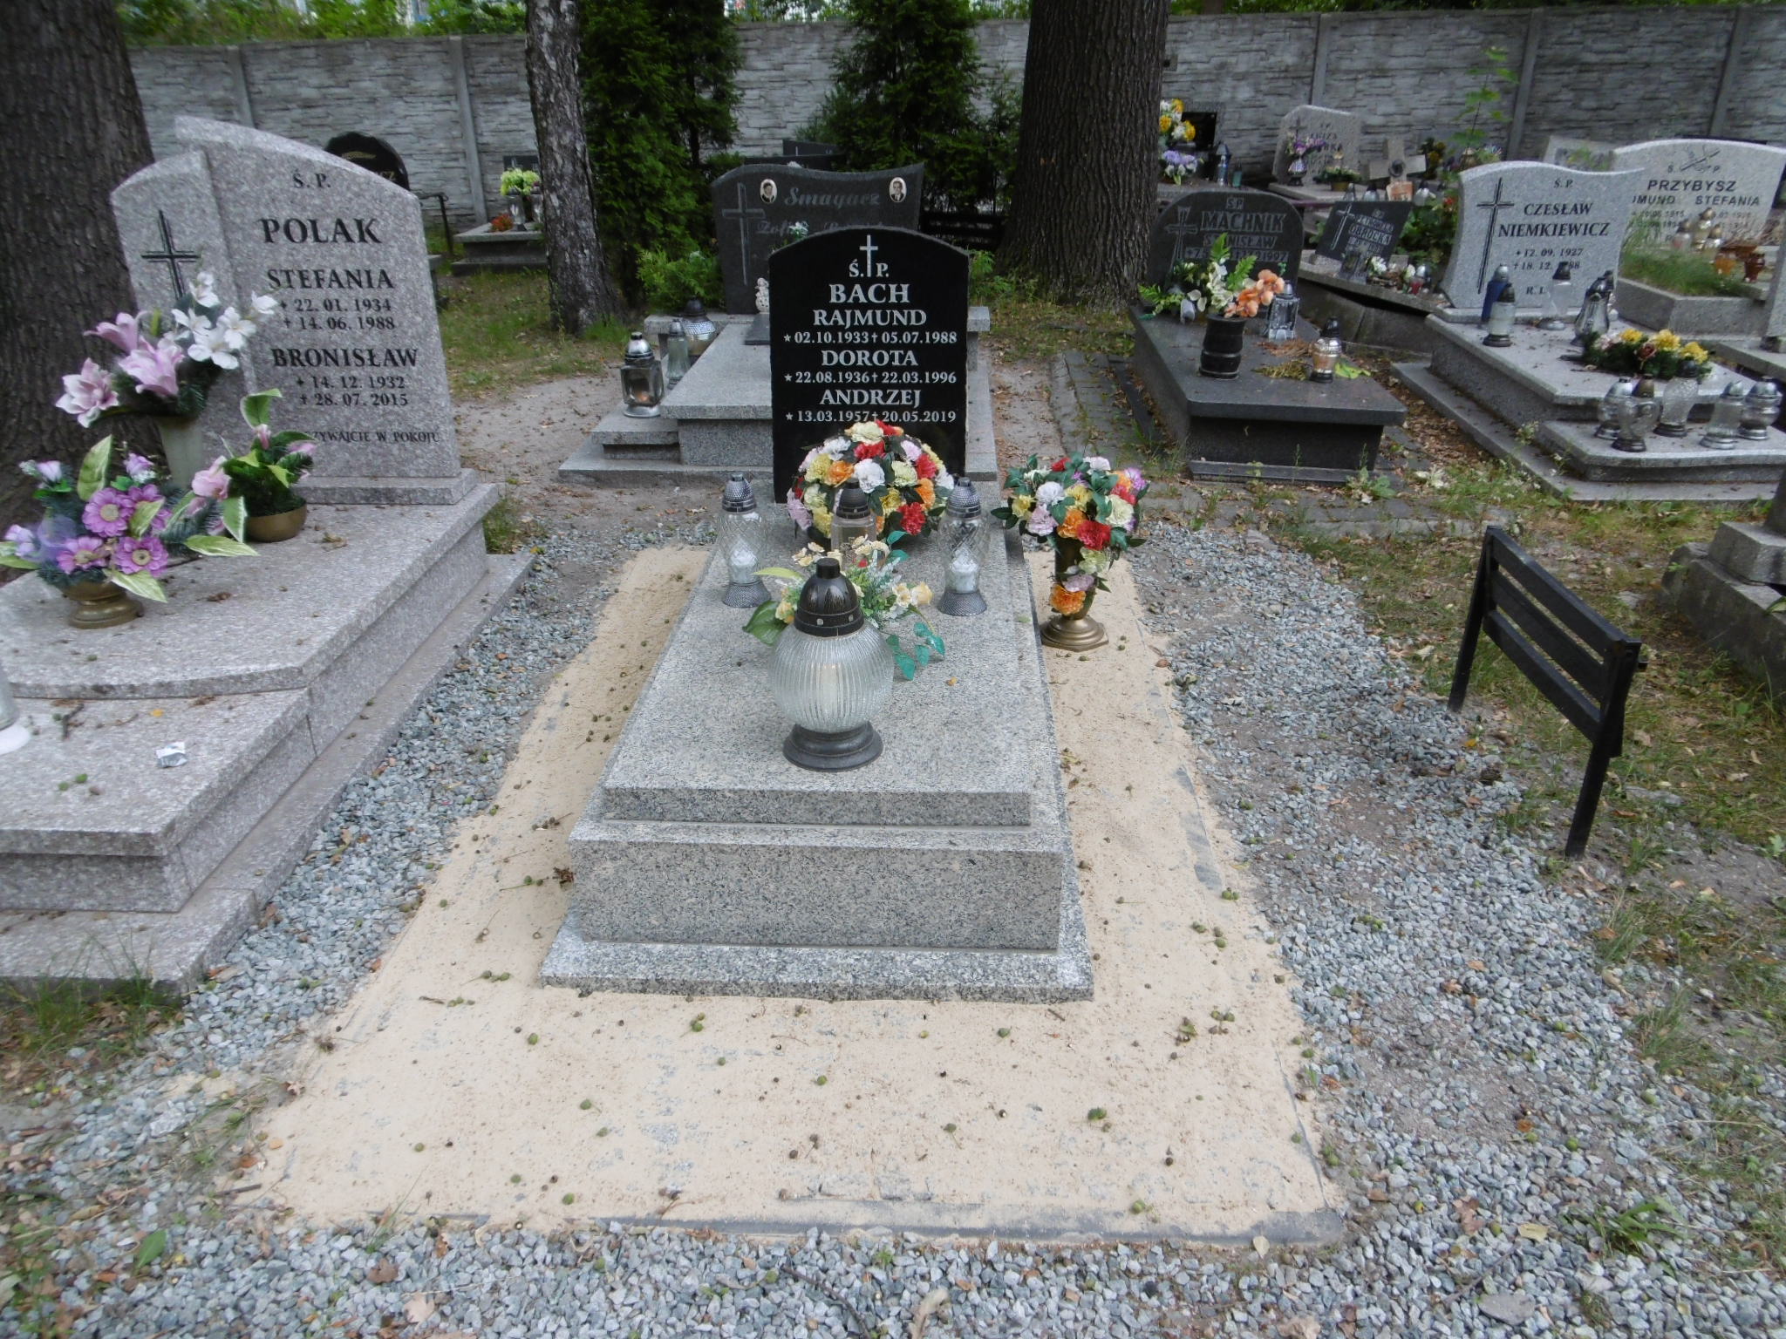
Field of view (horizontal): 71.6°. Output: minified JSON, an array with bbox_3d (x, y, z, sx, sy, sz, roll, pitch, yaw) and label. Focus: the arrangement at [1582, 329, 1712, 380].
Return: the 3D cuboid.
[{"bbox_3d":[3.143,-1.329,5.156,0.520,0.200,0.340,0,27,3],"label":"arrangement"}]

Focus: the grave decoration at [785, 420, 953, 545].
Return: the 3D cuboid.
[{"bbox_3d":[-0.060,-0.550,3.473,0.440,0.305,0.320,1,26,3],"label":"grave decoration"}]

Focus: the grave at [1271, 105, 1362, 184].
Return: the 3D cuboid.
[{"bbox_3d":[3.841,-4.753,11.207,0.750,0.660,0.120,0,27,3],"label":"grave"}]

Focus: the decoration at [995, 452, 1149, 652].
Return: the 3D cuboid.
[{"bbox_3d":[0.516,-0.330,3.496,0.410,0.540,0.370,1,26,3],"label":"decoration"}]

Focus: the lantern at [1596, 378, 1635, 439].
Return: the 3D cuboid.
[{"bbox_3d":[2.798,-1.010,4.781,0.115,0.210,0.115,0,27,3],"label":"lantern"}]

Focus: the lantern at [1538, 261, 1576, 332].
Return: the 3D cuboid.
[{"bbox_3d":[3.235,-1.817,6.022,0.130,0.285,0.130,0,27,3],"label":"lantern"}]

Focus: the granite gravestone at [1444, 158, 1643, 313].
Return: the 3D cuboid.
[{"bbox_3d":[3.226,-2.158,6.170,0.880,0.690,0.090,0,27,3],"label":"granite gravestone"}]

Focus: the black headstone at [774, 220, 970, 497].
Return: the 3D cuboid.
[{"bbox_3d":[-0.064,-0.866,3.570,0.556,0.785,0.080,1,26,3],"label":"black headstone"}]

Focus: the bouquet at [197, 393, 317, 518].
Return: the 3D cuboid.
[{"bbox_3d":[-1.782,-0.570,3.473,0.310,0.380,0.270,1,26,3],"label":"bouquet"}]

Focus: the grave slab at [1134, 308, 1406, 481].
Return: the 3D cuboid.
[{"bbox_3d":[1.572,-1.255,5.508,0.790,0.310,1.800,0,27,3],"label":"grave slab"}]

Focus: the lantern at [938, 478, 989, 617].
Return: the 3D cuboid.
[{"bbox_3d":[0.171,-0.296,2.938,0.120,0.320,0.120,1,26,3],"label":"lantern"}]

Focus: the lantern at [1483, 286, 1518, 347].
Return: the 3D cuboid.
[{"bbox_3d":[2.806,-1.627,5.682,0.130,0.270,0.130,1,26,3],"label":"lantern"}]

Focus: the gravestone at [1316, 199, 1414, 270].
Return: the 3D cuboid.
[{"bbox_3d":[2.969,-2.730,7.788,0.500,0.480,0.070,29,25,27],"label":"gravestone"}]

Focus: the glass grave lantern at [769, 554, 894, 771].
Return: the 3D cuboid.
[{"bbox_3d":[-0.112,-0.016,2.311,0.225,0.390,0.225,0,27,3],"label":"glass grave lantern"}]

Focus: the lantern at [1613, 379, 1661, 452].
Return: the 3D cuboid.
[{"bbox_3d":[2.785,-0.957,4.632,0.140,0.250,0.135,0,27,3],"label":"lantern"}]

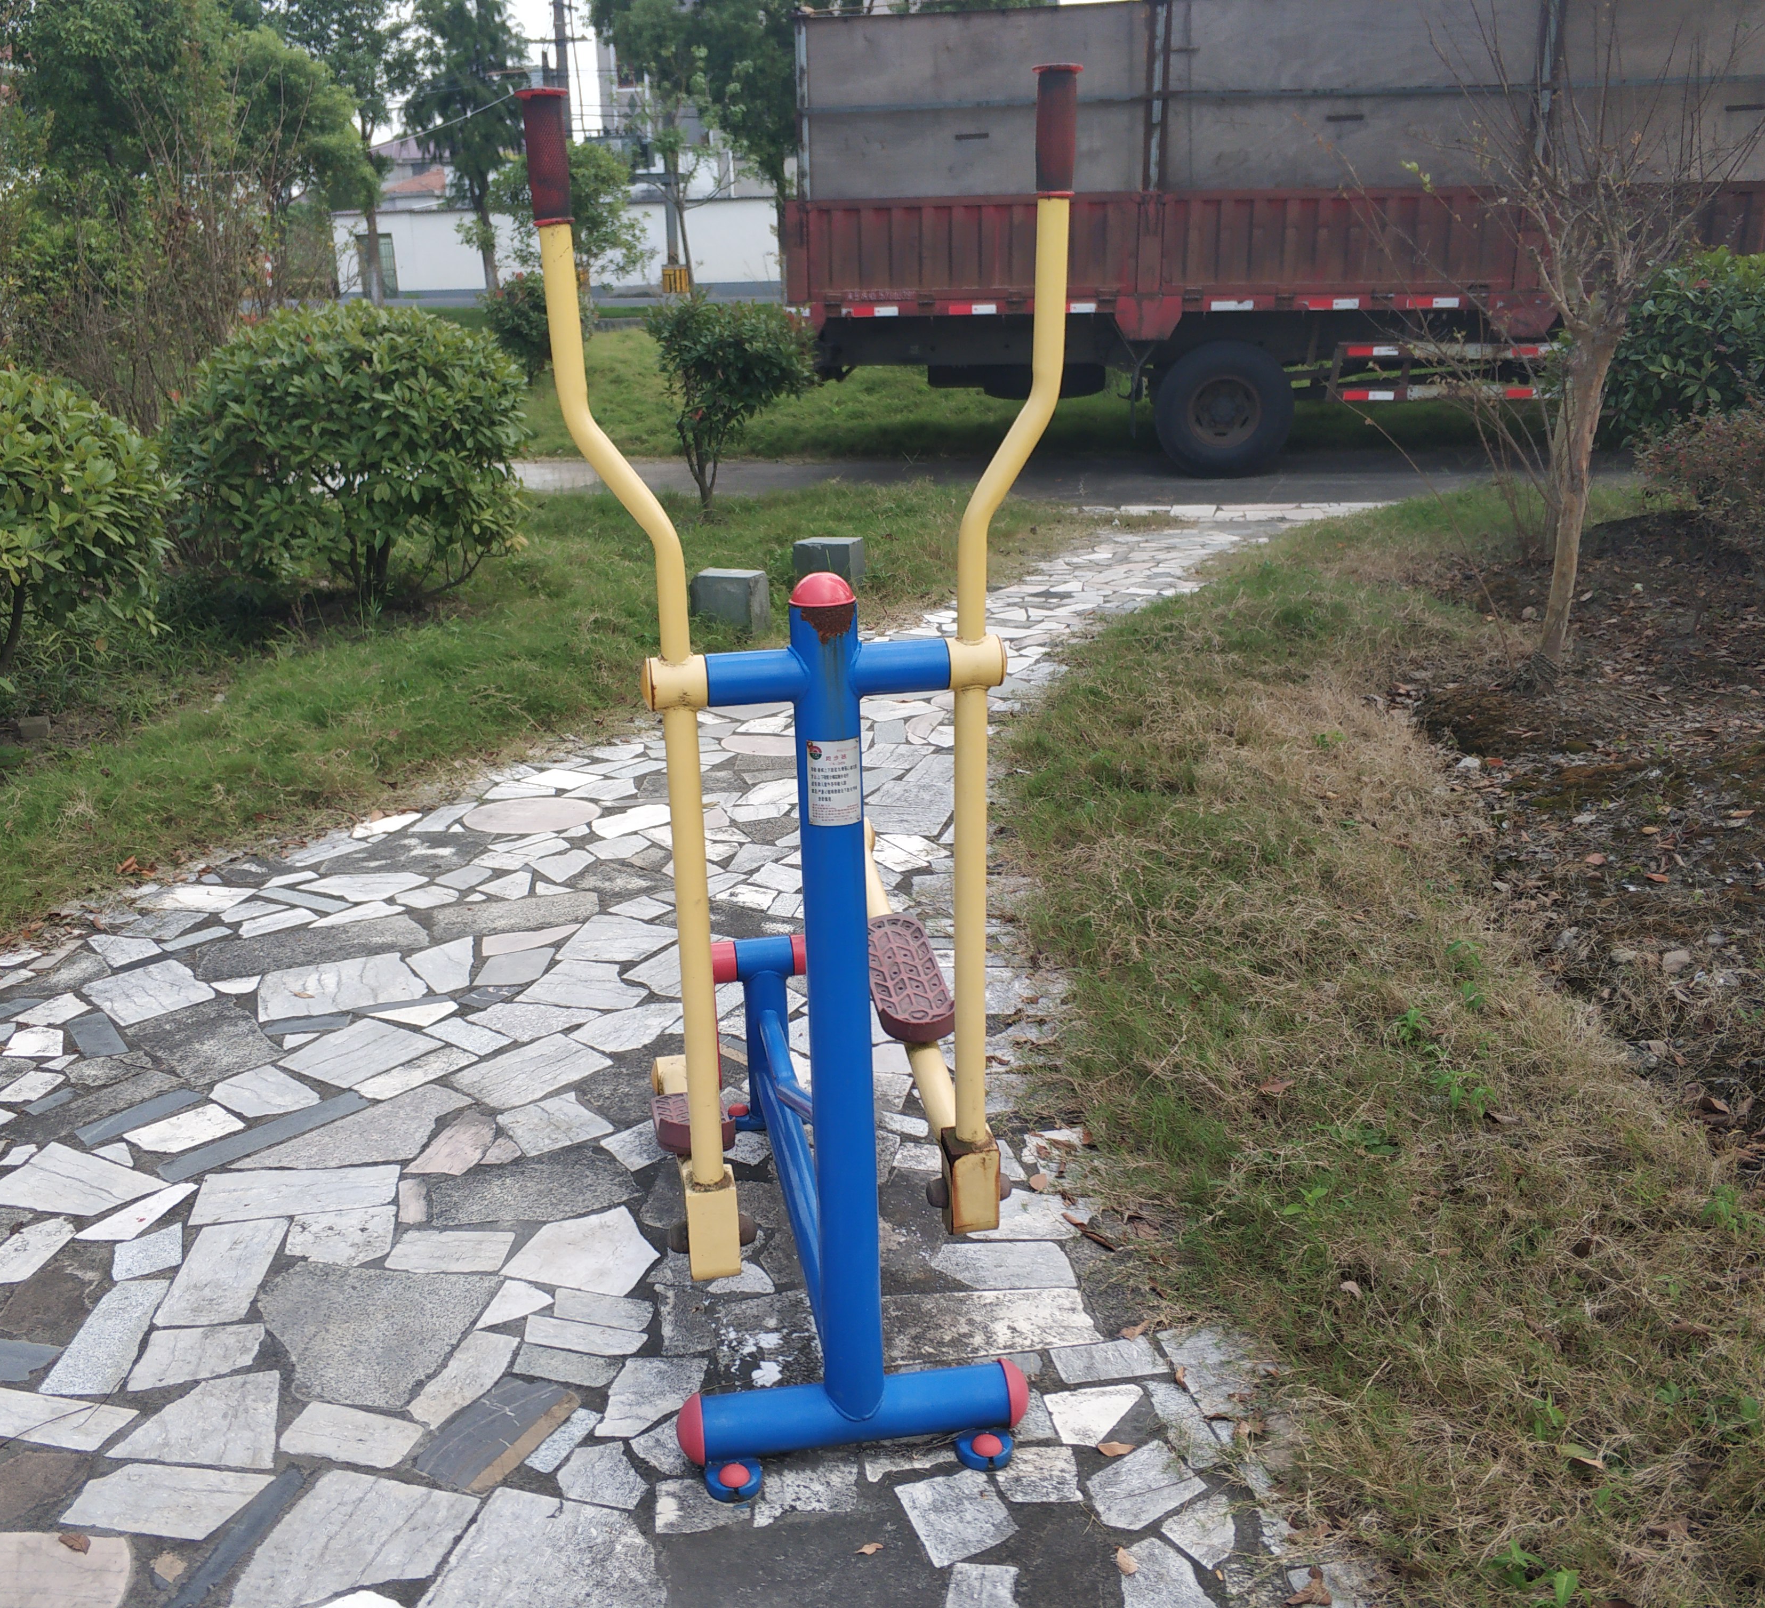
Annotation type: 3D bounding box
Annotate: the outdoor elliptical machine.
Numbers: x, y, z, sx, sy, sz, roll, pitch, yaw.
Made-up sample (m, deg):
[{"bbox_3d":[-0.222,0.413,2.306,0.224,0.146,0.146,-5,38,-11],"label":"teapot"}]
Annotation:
[{"bbox_3d":[-0.143,-0.071,2.276,0.550,1.610,1.020,-5,19,-9],"label":"outdoor elliptical machine"}]

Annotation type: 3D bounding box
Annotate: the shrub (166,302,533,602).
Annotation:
[{"bbox_3d":[-2.256,-1.481,7.090,1.550,1.208,1.500,-7,20,-16],"label":"shrub"}]

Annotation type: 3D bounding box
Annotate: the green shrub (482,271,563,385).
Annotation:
[{"bbox_3d":[-3.238,-4.450,15.897,1.150,1.092,1.100,-5,19,-10],"label":"green shrub"}]

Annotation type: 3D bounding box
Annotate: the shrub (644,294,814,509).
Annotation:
[{"bbox_3d":[-0.827,-2.162,9.087,0.950,1.131,0.950,-3,19,-5],"label":"shrub"}]

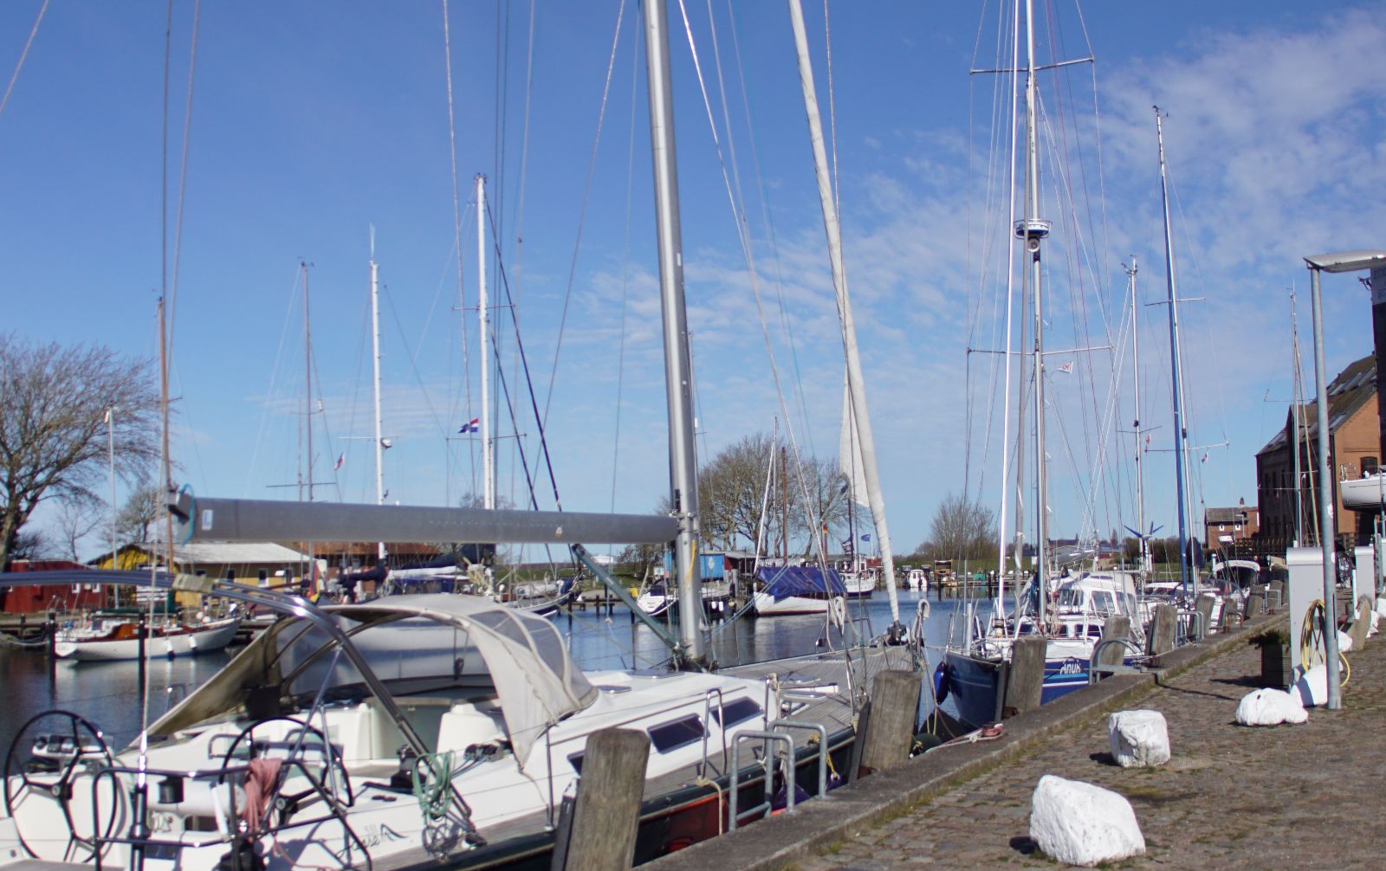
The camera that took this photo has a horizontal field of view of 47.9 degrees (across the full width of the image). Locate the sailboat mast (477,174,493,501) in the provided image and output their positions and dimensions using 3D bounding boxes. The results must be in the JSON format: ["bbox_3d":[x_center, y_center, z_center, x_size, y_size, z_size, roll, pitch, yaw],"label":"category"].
[{"bbox_3d":[-9.749,-2.531,73.813,0.260,19.973,0.300,-4,-5,25],"label":"sailboat mast"}]

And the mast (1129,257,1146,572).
[{"bbox_3d":[15.865,-0.342,55.489,0.160,12.010,0.140,4,-7,-45],"label":"mast"}]

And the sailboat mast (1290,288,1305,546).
[{"bbox_3d":[29.285,-0.094,75.579,0.160,14.219,0.180,-2,-5,25],"label":"sailboat mast"}]

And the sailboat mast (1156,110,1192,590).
[{"bbox_3d":[13.743,-2.446,44.343,0.220,13.843,0.250,-5,-5,24],"label":"sailboat mast"}]

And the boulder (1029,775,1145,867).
[{"bbox_3d":[2.140,2.078,8.532,0.540,0.420,0.440,2,-6,-32],"label":"boulder"}]

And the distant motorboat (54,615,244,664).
[{"bbox_3d":[-20.561,7.494,58.610,2.300,1.550,8.600,-3,-5,24],"label":"distant motorboat"}]

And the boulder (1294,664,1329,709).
[{"bbox_3d":[6.624,2.642,16.718,0.430,0.450,0.420,-1,-5,0],"label":"boulder"}]

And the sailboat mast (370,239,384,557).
[{"bbox_3d":[-13.348,-0.977,66.639,0.220,15.715,0.240,-6,-5,25],"label":"sailboat mast"}]

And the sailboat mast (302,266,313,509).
[{"bbox_3d":[-14.865,-0.061,60.549,0.150,13.496,0.170,-5,-5,25],"label":"sailboat mast"}]

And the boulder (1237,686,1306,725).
[{"bbox_3d":[5.631,2.611,15.124,0.660,0.340,0.460,-3,-5,20],"label":"boulder"}]

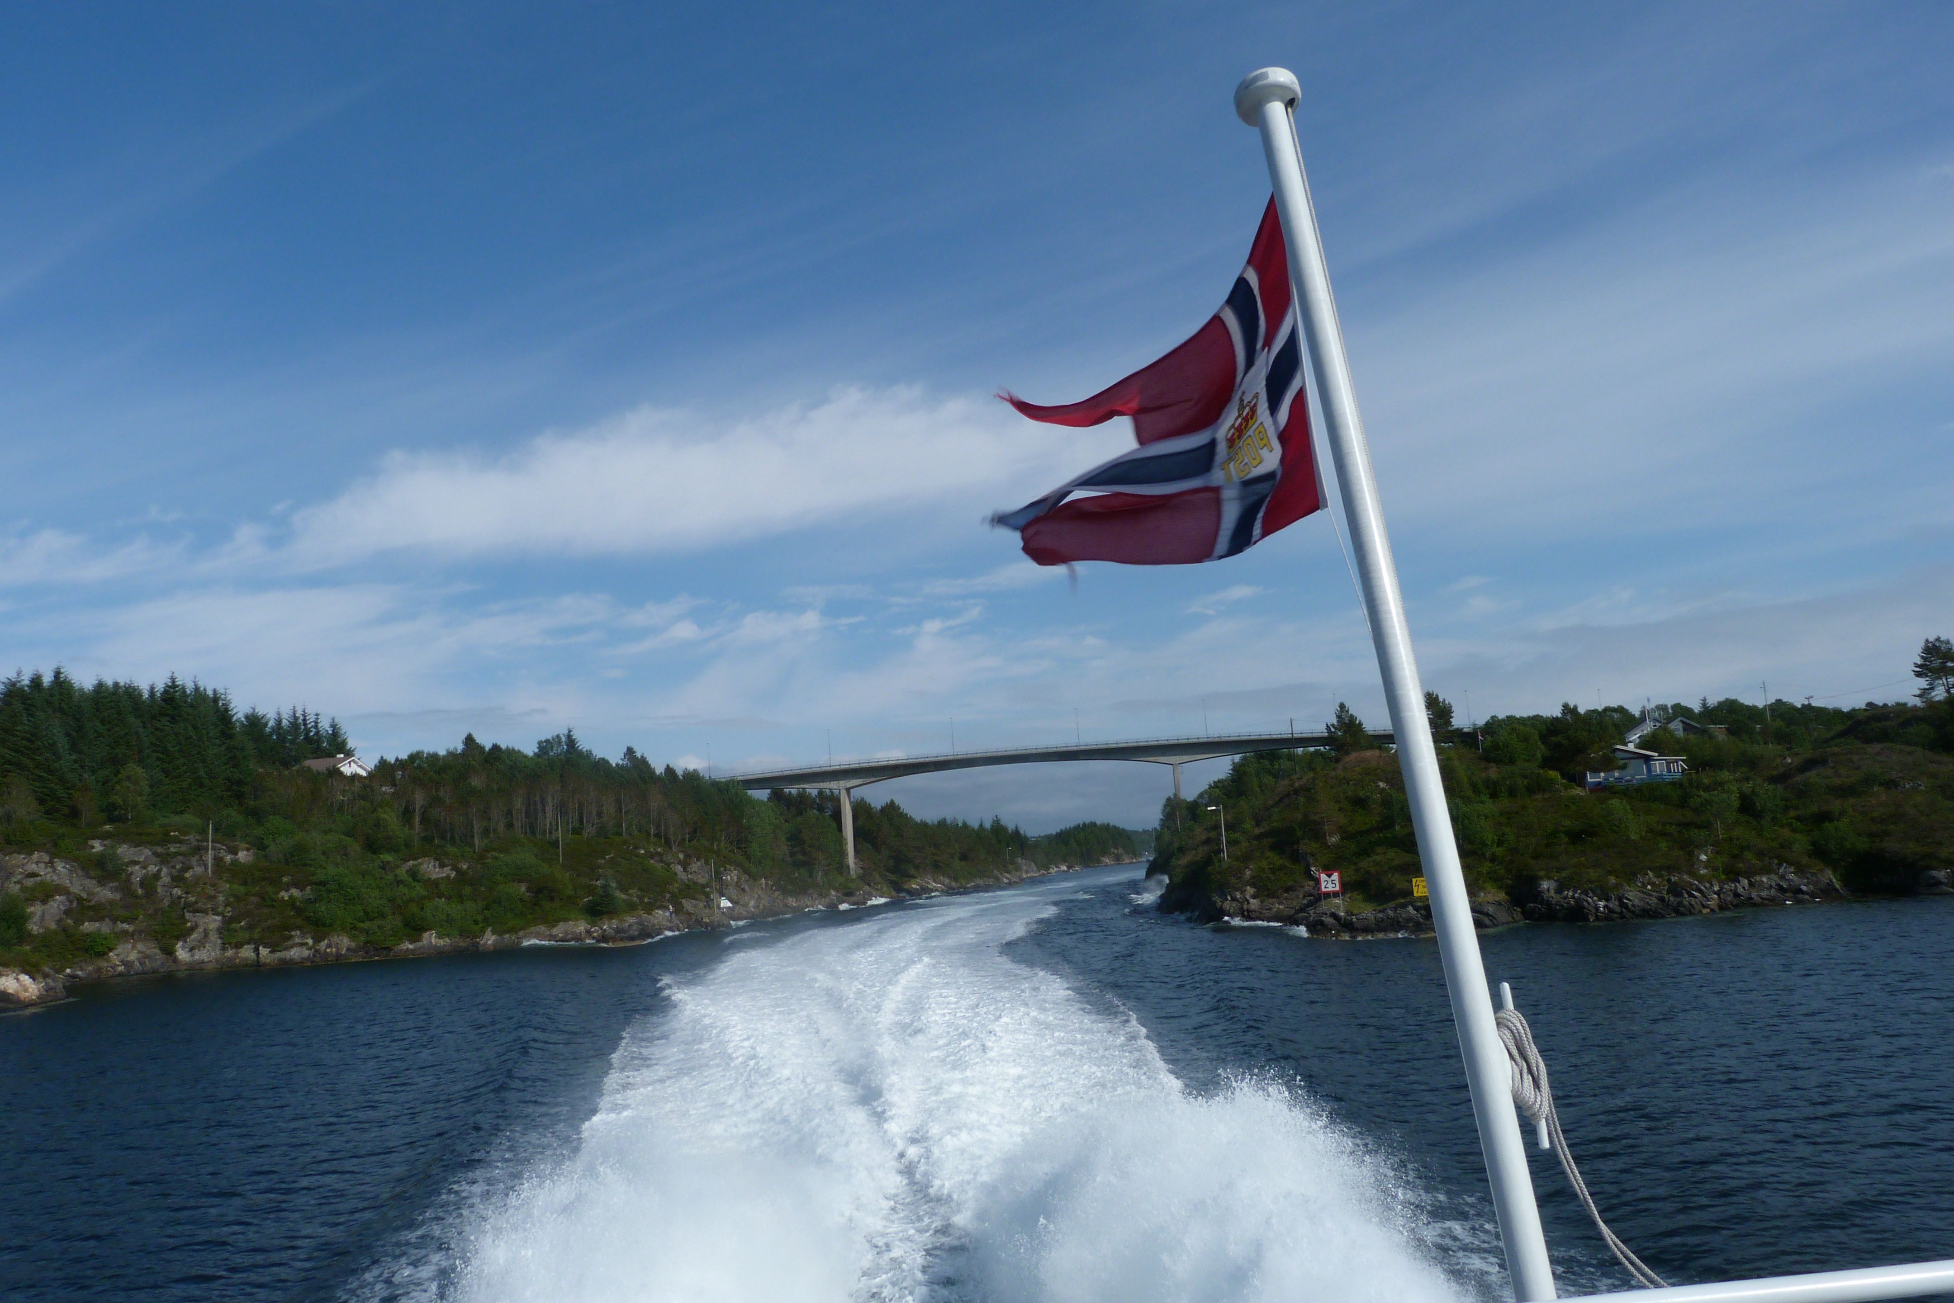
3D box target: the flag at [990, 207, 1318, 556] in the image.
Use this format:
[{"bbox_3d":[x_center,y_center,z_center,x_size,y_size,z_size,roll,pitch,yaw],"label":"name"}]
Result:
[{"bbox_3d":[0.375,-0.500,2.950,0.280,0.710,1.000,6,-10,-37],"label":"flag"}]

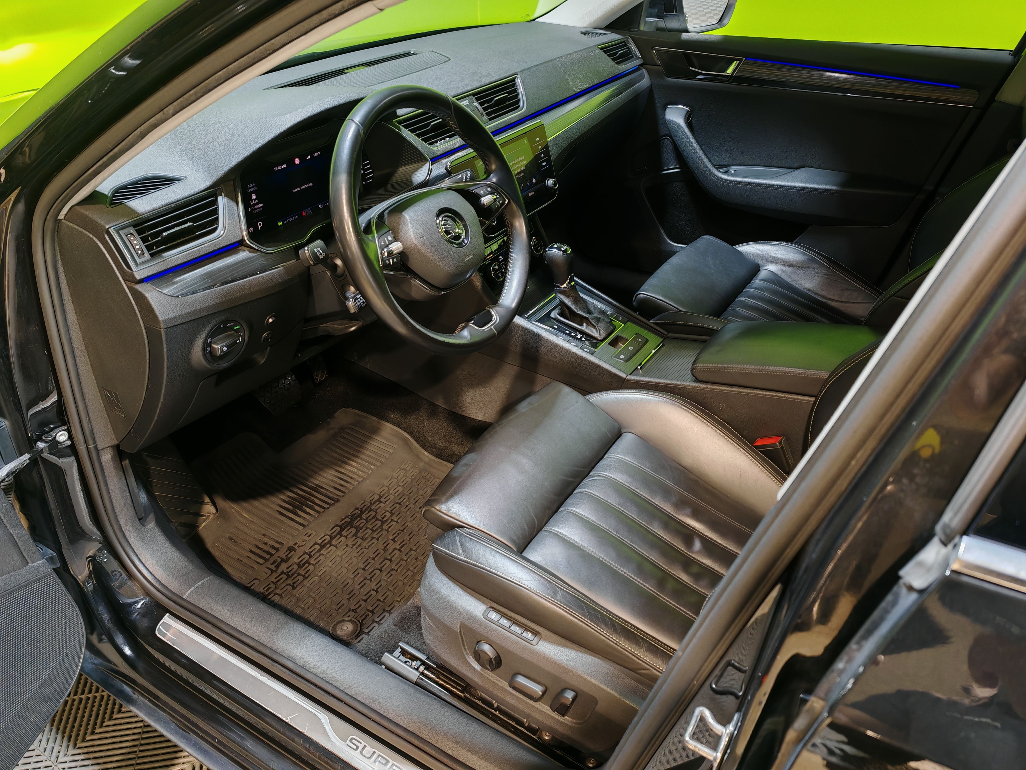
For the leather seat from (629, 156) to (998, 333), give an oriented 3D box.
[{"bbox_3d":[0.692,-0.330,1.471,0.850,1.000,0.540,17,36,24],"label":"leather seat"}]

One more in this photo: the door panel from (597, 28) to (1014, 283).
[{"bbox_3d":[0.598,-0.506,1.906,0.870,0.630,0.140,17,36,24],"label":"door panel"}]

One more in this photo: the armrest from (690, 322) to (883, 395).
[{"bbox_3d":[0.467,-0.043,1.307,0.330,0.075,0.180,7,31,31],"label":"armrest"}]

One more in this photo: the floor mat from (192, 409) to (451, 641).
[{"bbox_3d":[-0.342,0.215,1.512,0.570,0.080,0.480,17,36,24],"label":"floor mat"}]

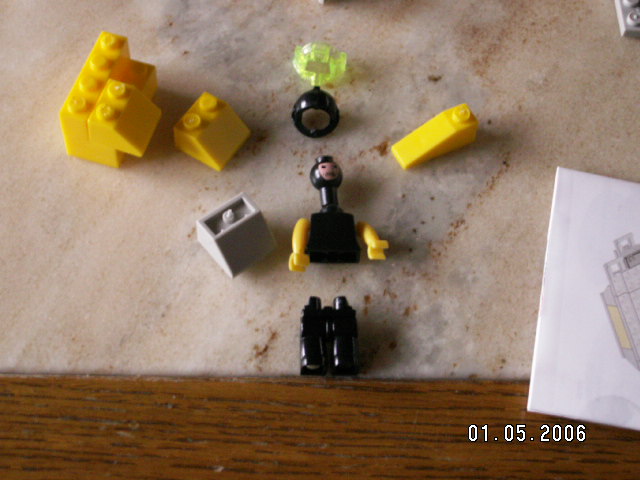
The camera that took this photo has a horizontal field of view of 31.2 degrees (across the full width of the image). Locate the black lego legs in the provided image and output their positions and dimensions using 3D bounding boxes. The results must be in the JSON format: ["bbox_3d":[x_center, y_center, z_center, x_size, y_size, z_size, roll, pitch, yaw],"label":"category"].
[{"bbox_3d":[0.003,0.025,0.306,0.016,0.009,0.019,1,59,-4],"label":"black lego legs"}]

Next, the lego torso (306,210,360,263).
[{"bbox_3d":[0.003,-0.001,0.323,0.015,0.008,0.013,2,59,-4],"label":"lego torso"}]

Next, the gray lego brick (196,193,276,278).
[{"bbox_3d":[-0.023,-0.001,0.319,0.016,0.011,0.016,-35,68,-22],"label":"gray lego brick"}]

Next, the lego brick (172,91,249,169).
[{"bbox_3d":[-0.031,-0.033,0.337,0.016,0.011,0.016,30,62,13],"label":"lego brick"}]

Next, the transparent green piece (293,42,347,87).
[{"bbox_3d":[0.000,-0.054,0.355,0.016,0.007,0.012,2,59,-3],"label":"transparent green piece"}]

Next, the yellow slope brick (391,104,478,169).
[{"bbox_3d":[0.035,-0.031,0.341,0.024,0.011,0.008,-22,63,-17],"label":"yellow slope brick"}]

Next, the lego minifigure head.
[{"bbox_3d":[0.002,-0.019,0.332,0.010,0.010,0.011,6,59,-11],"label":"lego minifigure head"}]

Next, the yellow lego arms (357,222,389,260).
[{"bbox_3d":[0.014,0.001,0.319,0.006,0.006,0.013,-17,50,-14],"label":"yellow lego arms"}]

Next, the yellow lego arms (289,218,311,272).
[{"bbox_3d":[-0.006,0.002,0.320,0.006,0.006,0.015,7,59,0],"label":"yellow lego arms"}]

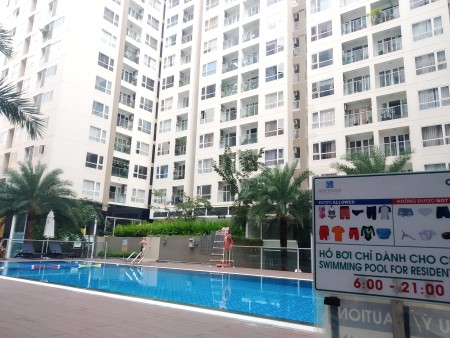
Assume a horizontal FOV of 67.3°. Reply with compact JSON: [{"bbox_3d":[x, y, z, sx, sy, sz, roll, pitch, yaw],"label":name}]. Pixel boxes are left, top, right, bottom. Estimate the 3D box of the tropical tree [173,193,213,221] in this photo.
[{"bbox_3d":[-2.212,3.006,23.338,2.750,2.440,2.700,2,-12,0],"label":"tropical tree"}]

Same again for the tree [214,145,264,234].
[{"bbox_3d":[0.882,1.387,22.046,2.981,5.672,2.981,2,-12,0],"label":"tree"}]

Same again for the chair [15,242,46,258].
[{"bbox_3d":[-11.502,4.828,20.145,1.750,0.860,0.650,0,-12,12],"label":"chair"}]

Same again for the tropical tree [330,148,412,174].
[{"bbox_3d":[7.167,2.123,16.645,4.100,6.000,3.800,2,-12,0],"label":"tropical tree"}]

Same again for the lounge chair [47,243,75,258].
[{"bbox_3d":[-9.824,4.917,20.280,1.750,0.860,0.650,0,-12,12],"label":"lounge chair"}]

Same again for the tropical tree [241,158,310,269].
[{"bbox_3d":[2.733,2.514,18.379,3.750,5.650,3.600,2,-12,0],"label":"tropical tree"}]

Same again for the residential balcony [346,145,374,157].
[{"bbox_3d":[12.520,-1.328,30.955,2.450,1.300,1.200,-6,-14,35],"label":"residential balcony"}]

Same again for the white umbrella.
[{"bbox_3d":[-10.637,3.934,20.574,0.580,2.846,0.580,0,-12,8],"label":"white umbrella"}]

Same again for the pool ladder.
[{"bbox_3d":[-4.869,4.806,18.519,0.650,0.750,0.750,-6,-14,35],"label":"pool ladder"}]

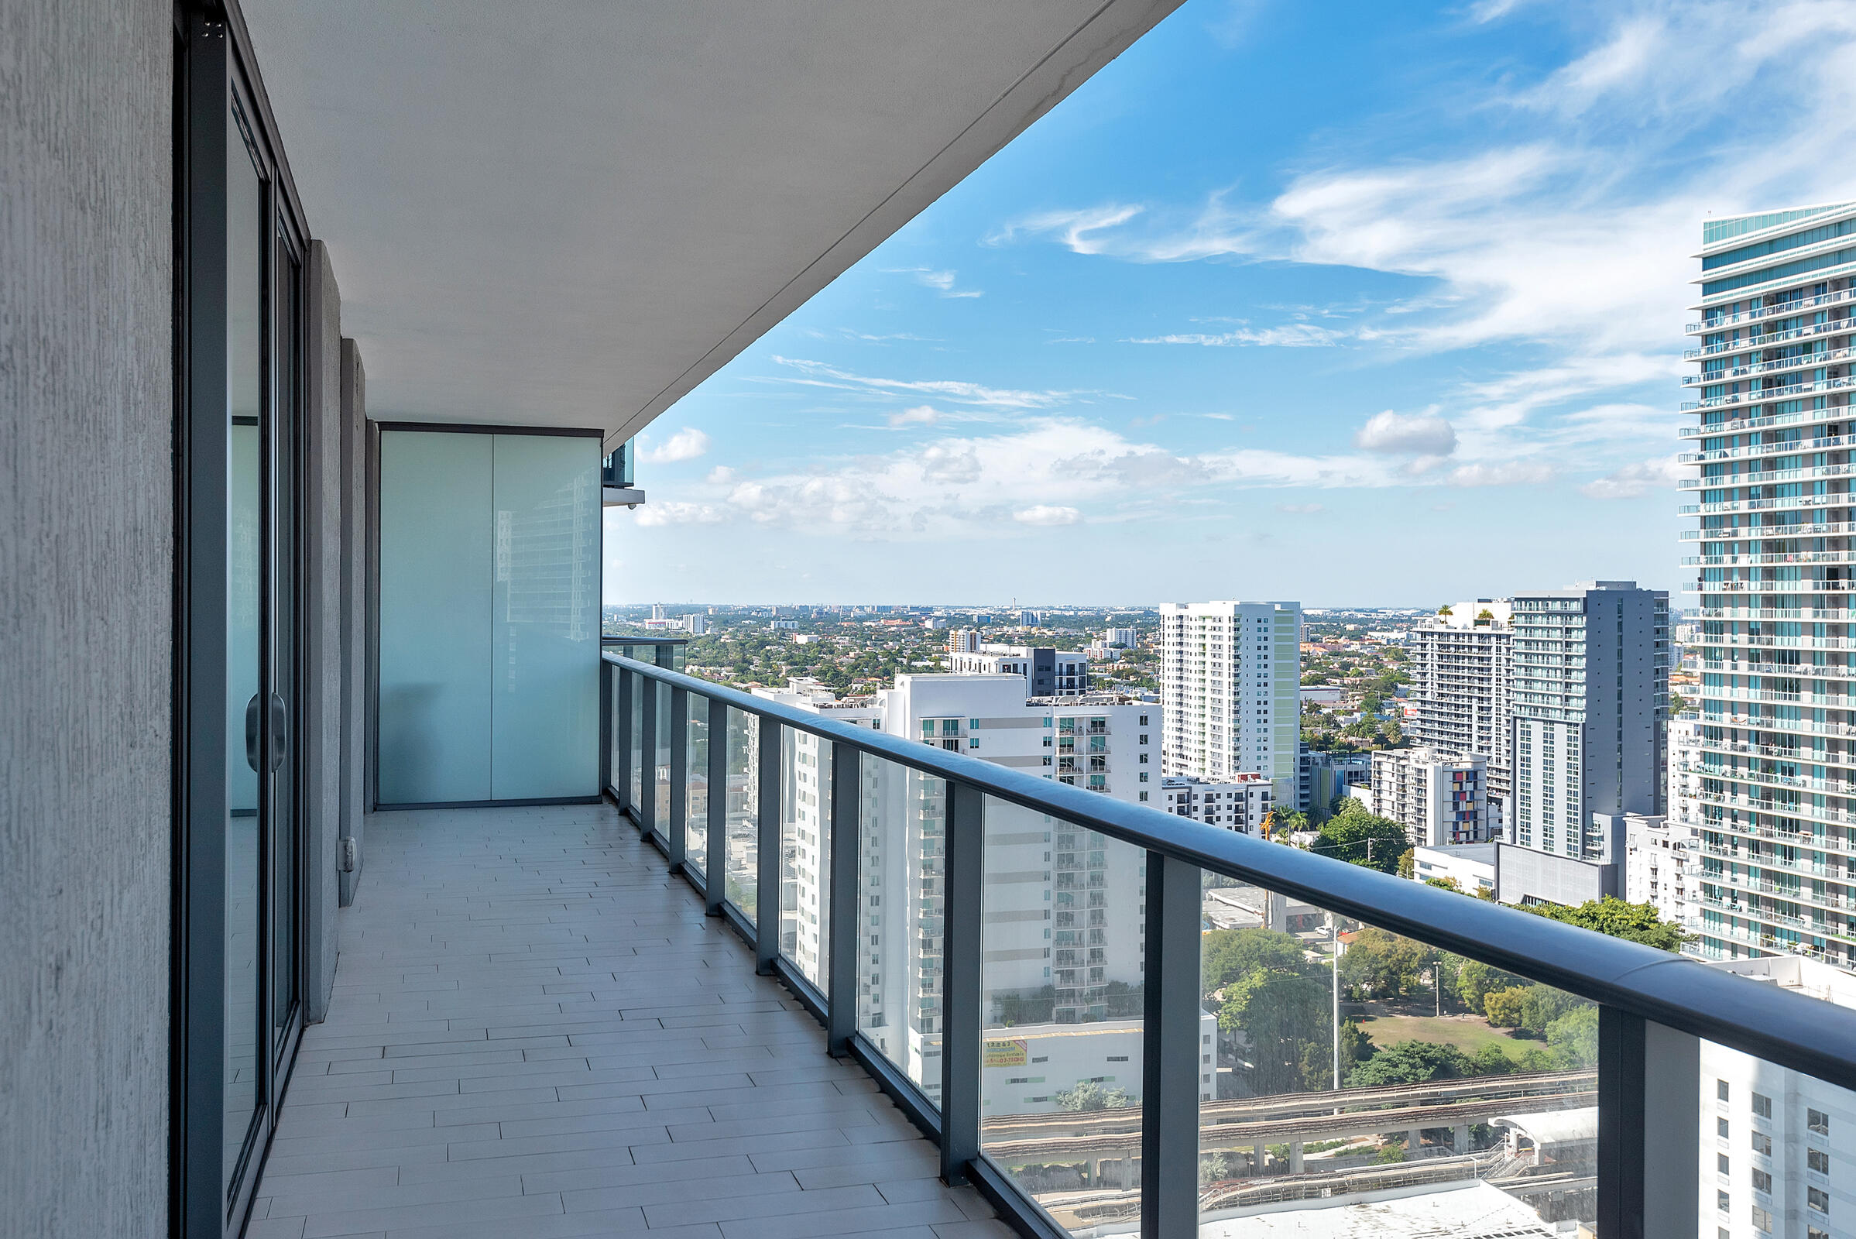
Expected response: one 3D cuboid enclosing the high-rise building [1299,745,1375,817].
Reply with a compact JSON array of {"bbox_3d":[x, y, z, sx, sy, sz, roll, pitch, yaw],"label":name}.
[{"bbox_3d":[138.706,53.860,532.083,38.000,20.000,30.000,0,1,-18],"label":"high-rise building"}]

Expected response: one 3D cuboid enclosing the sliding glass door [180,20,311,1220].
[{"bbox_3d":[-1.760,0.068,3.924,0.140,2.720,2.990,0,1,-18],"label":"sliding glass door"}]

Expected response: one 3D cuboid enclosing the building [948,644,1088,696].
[{"bbox_3d":[20.867,36.115,363.947,22.000,59.000,32.000,0,1,-18],"label":"building"}]

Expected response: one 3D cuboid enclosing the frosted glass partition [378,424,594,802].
[{"bbox_3d":[-3.155,-0.005,11.205,1.560,2.680,0.060,0,1,-18],"label":"frosted glass partition"}]

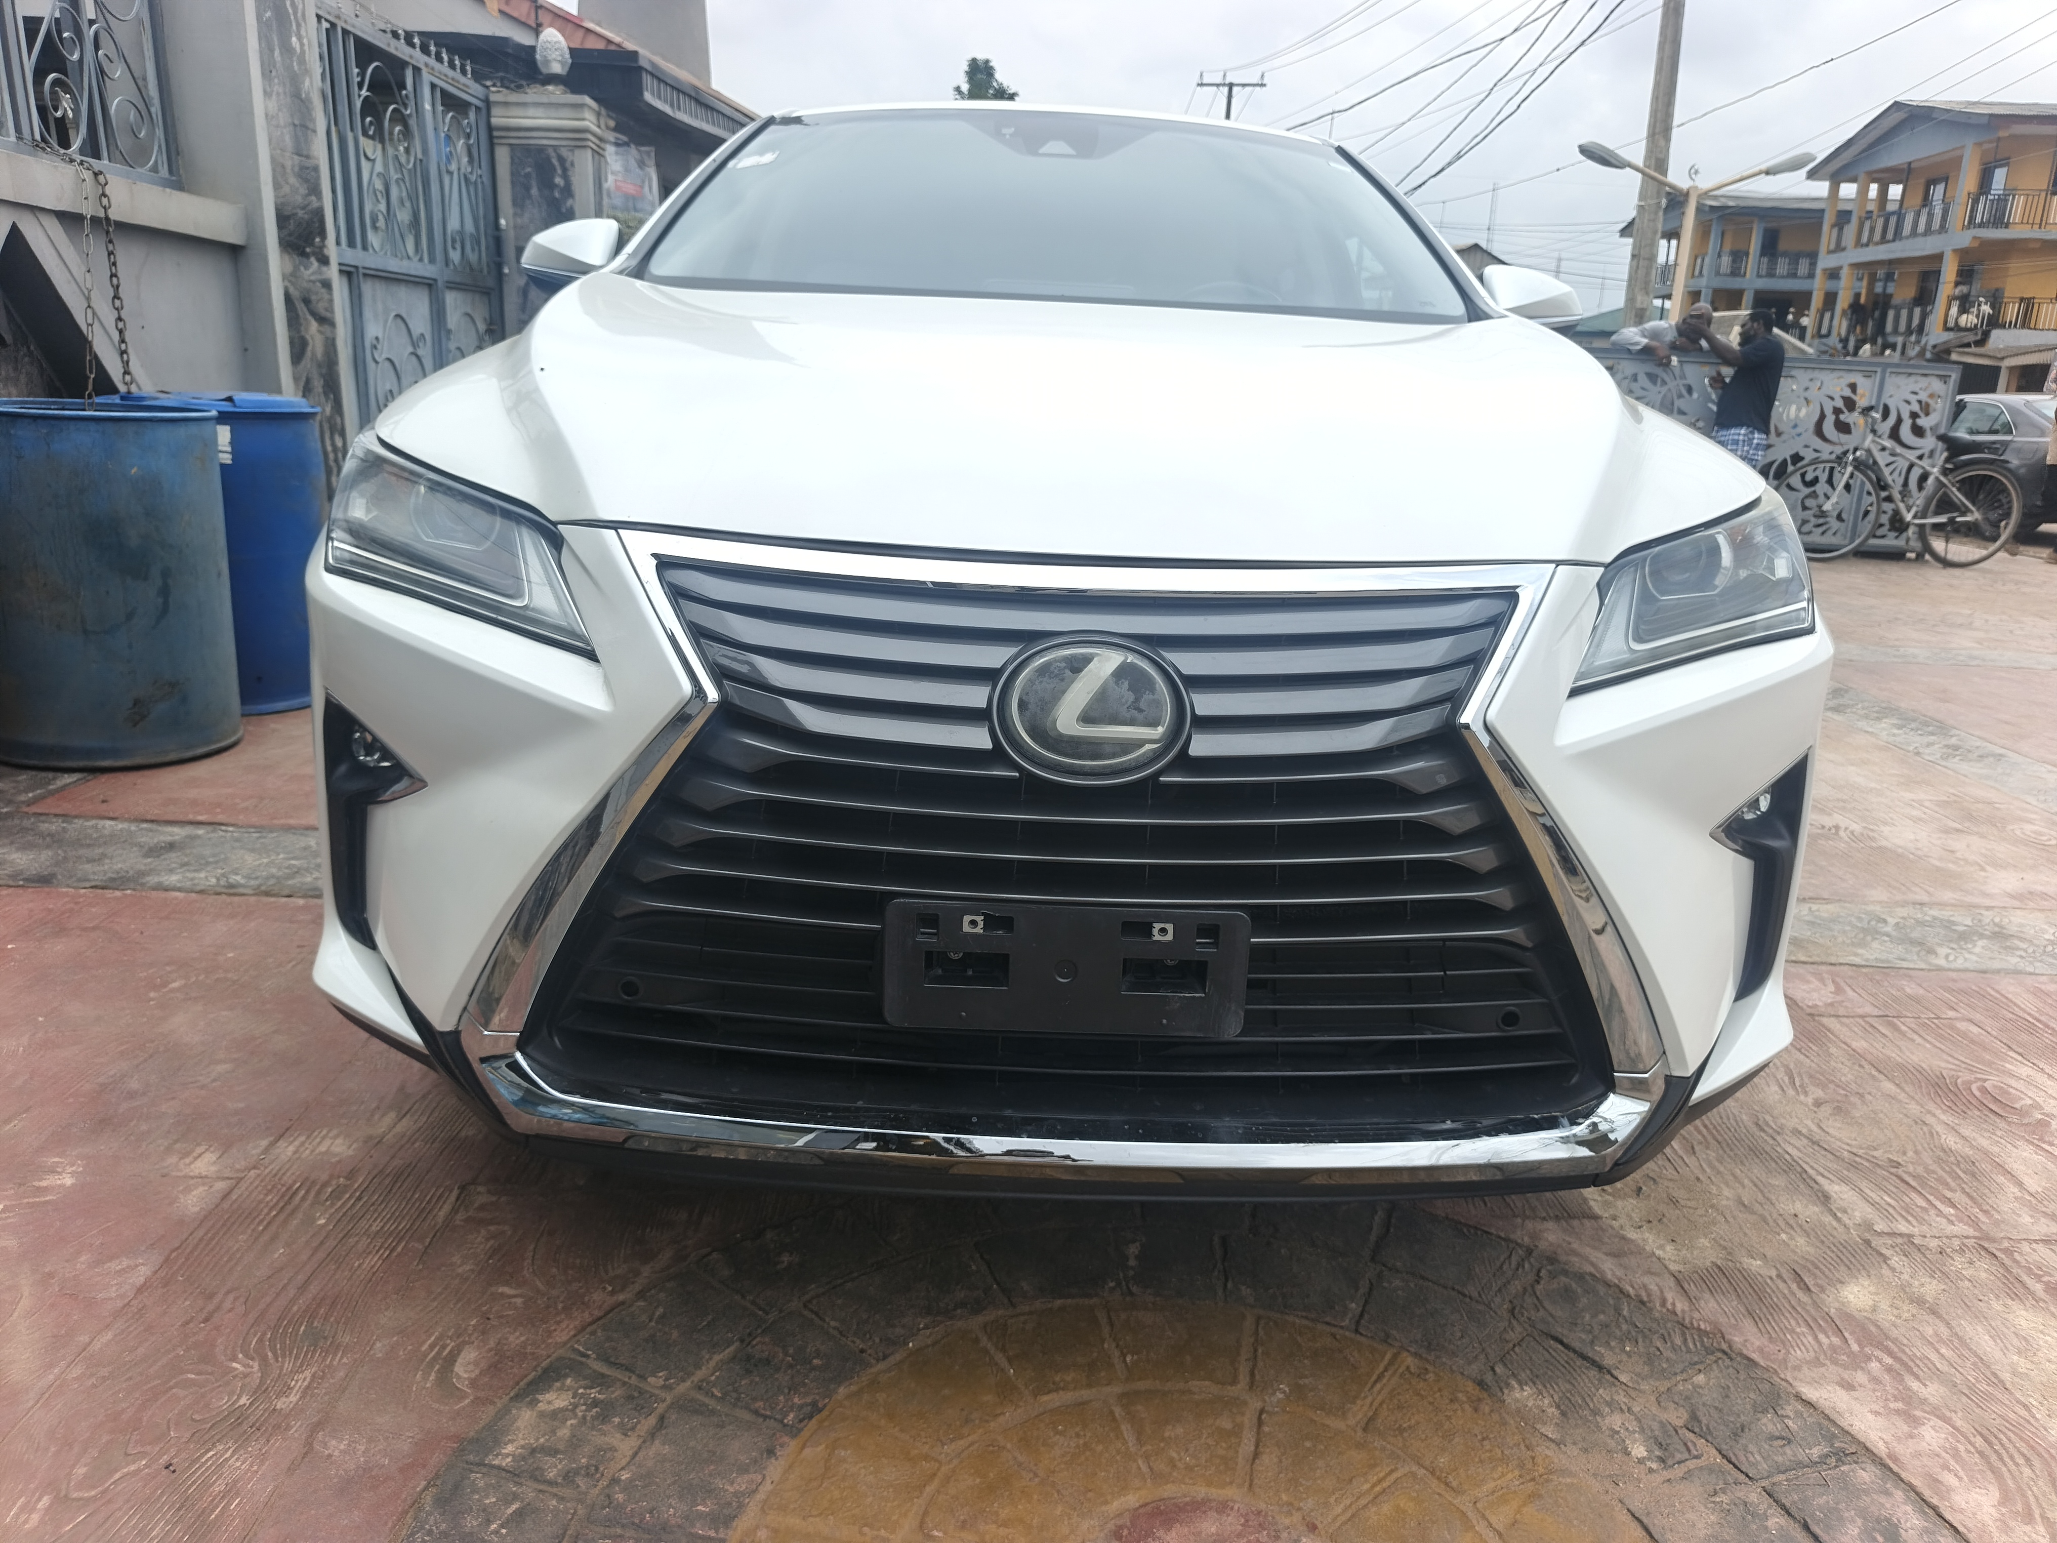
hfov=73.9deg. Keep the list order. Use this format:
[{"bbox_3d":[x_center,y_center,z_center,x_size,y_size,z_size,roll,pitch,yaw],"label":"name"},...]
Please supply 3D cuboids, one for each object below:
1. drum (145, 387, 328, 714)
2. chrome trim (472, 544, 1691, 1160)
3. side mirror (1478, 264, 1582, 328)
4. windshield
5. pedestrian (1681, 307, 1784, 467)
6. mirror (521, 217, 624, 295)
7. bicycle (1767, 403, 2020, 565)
[{"bbox_3d":[-2.428,-0.662,4.149,0.580,0.880,0.580,2,16,-1],"label":"drum"},{"bbox_3d":[0.045,0.079,1.255,1.160,0.600,0.180,2,16,-1],"label":"chrome trim"},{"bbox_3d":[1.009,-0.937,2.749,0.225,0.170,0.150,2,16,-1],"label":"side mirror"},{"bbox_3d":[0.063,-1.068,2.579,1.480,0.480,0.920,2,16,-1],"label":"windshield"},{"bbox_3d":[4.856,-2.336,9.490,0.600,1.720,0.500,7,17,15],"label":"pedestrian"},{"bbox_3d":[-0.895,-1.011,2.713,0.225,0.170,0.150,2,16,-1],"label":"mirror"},{"bbox_3d":[6.207,-2.031,9.751,1.760,1.060,0.520,4,16,4],"label":"bicycle"}]

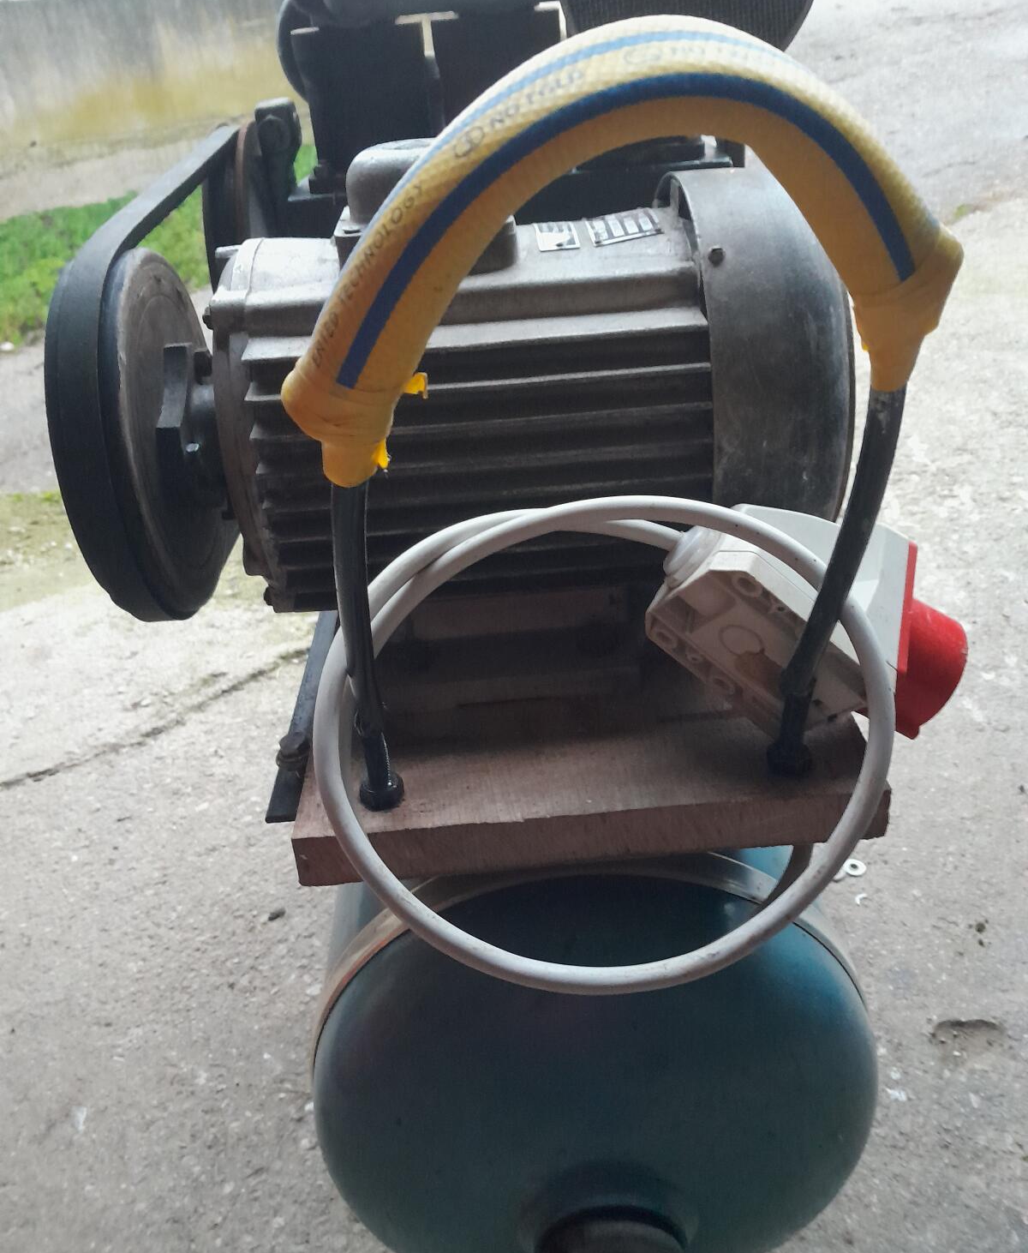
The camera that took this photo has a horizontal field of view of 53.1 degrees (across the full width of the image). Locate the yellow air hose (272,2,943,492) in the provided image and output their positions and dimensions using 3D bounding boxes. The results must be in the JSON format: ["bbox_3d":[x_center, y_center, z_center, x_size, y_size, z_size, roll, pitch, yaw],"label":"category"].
[{"bbox_3d":[0.033,-0.117,0.335,0.229,0.140,0.040,-4,30,-1],"label":"yellow air hose"}]

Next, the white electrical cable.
[{"bbox_3d":[0.037,0.044,0.429,0.245,0.065,0.210,-4,72,-1],"label":"white electrical cable"}]

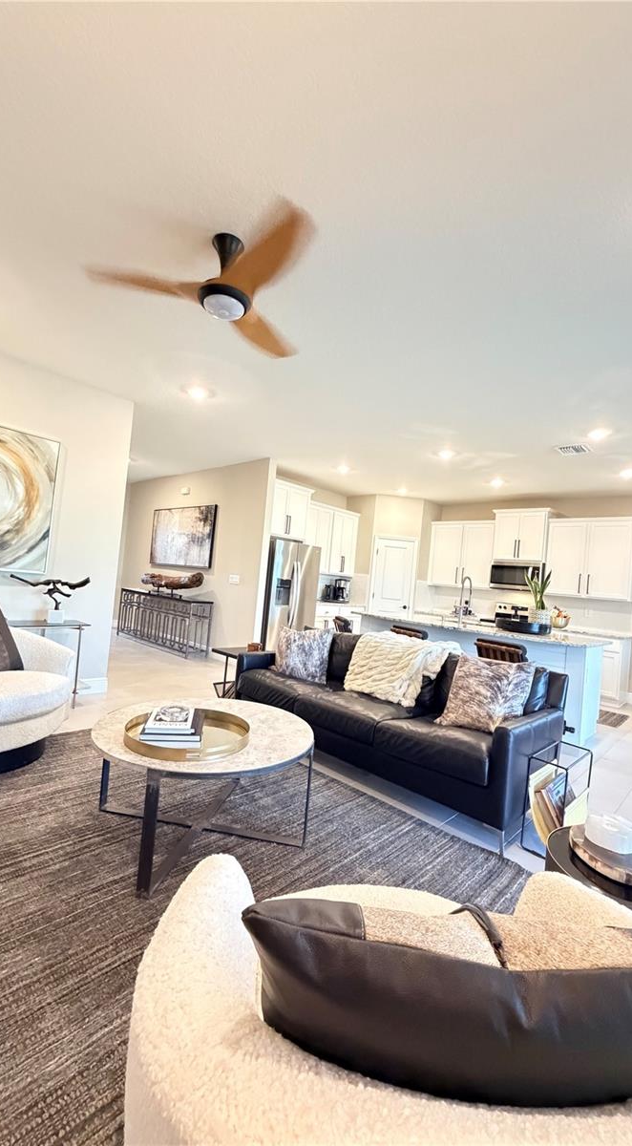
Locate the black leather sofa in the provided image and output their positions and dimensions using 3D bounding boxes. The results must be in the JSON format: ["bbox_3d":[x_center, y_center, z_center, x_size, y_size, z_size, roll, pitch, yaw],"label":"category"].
[{"bbox_3d":[0.493,0.984,3.390,2.140,0.790,1.020,4,-1,42],"label":"black leather sofa"}]

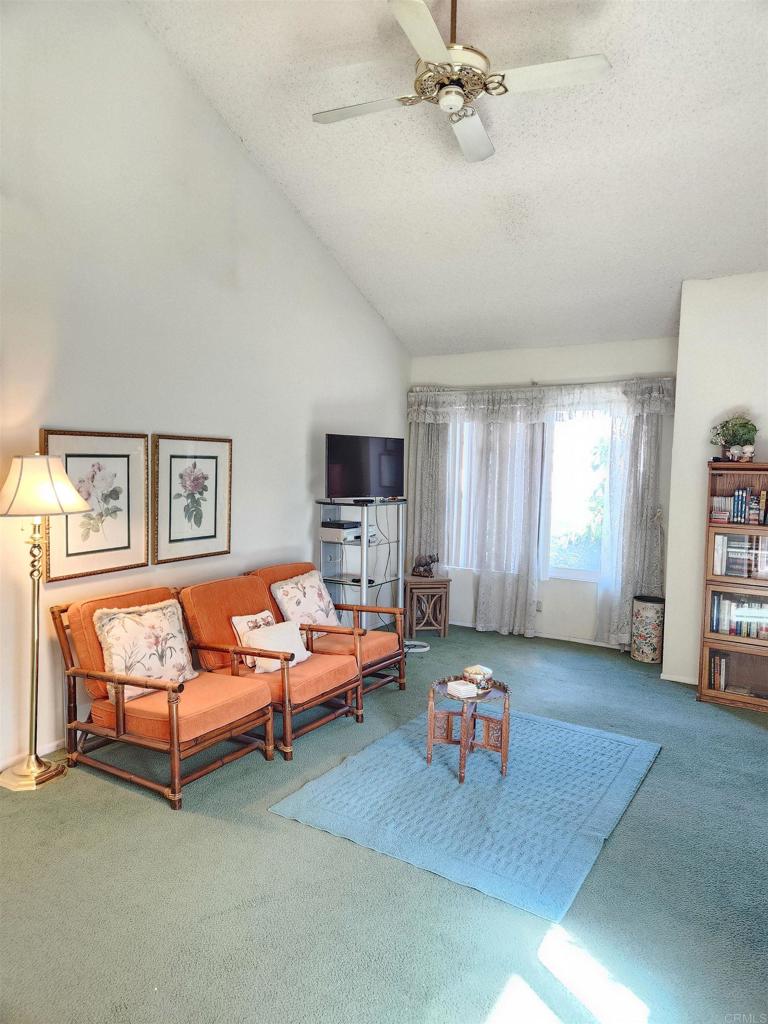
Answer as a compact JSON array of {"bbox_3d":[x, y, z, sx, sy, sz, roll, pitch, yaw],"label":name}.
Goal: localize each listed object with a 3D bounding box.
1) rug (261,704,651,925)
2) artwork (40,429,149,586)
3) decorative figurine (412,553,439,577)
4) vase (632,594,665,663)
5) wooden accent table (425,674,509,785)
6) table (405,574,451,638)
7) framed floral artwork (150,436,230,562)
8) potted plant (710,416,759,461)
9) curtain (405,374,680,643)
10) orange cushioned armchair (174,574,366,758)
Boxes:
[{"bbox_3d":[0.489,1.249,3.260,1.272,0.012,1.698,4,5,31],"label":"rug"},{"bbox_3d":[-1.467,-0.042,3.503,0.038,0.739,0.613,4,5,30],"label":"artwork"},{"bbox_3d":[0.367,0.464,5.942,0.221,0.203,0.118,1,4,-4],"label":"decorative figurine"},{"bbox_3d":[2.074,0.921,5.293,0.269,0.459,0.269,4,5,30],"label":"vase"},{"bbox_3d":[0.400,1.041,3.257,0.379,0.423,0.379,1,4,-4],"label":"wooden accent table"},{"bbox_3d":[0.373,0.816,5.924,0.394,0.494,0.309,1,4,-4],"label":"table"},{"bbox_3d":[-1.134,-0.080,4.083,0.038,0.737,0.603,4,5,30],"label":"framed floral artwork"},{"bbox_3d":[2.264,-0.456,4.377,0.294,0.301,0.279,4,5,30],"label":"potted plant"},{"bbox_3d":[1.223,0.006,5.815,2.323,2.168,0.147,4,5,30],"label":"curtain"},{"bbox_3d":[-0.652,0.796,3.813,0.853,0.779,0.639,4,5,29],"label":"orange cushioned armchair"}]

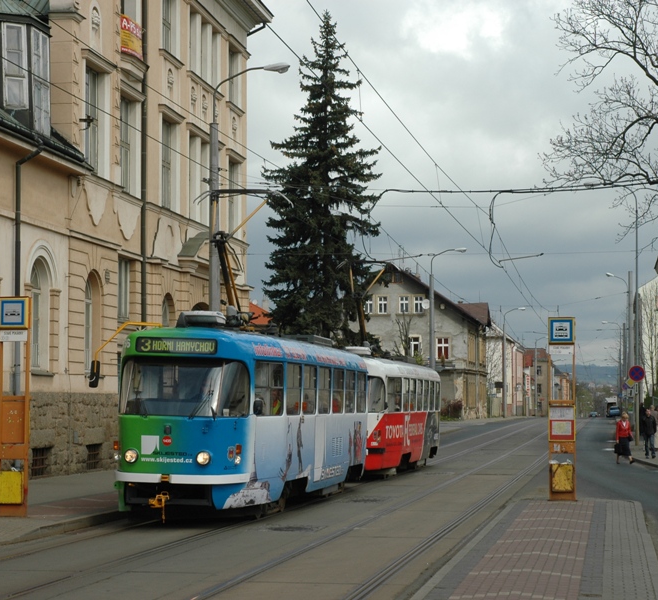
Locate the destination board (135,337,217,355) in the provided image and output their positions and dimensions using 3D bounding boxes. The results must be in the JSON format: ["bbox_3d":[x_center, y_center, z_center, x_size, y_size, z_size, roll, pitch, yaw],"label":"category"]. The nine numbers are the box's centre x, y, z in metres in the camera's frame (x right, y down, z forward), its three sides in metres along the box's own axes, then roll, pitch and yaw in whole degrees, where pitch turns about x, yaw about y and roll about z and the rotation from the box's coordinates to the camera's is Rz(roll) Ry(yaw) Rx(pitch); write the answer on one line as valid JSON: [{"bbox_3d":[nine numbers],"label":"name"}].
[{"bbox_3d":[-2.269,0.688,24.650,1.270,0.235,0.100,1,-3,11],"label":"destination board"}]

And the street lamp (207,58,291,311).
[{"bbox_3d":[-1.774,-0.660,36.701,1.780,9.300,0.320,-1,-3,9],"label":"street lamp"}]

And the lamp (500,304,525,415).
[{"bbox_3d":[15.406,5.186,136.931,1.850,9.140,0.300,-1,-3,9],"label":"lamp"}]

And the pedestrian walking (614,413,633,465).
[{"bbox_3d":[9.181,4.296,51.337,0.550,1.610,0.500,2,-4,-33],"label":"pedestrian walking"}]

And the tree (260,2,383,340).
[{"bbox_3d":[-0.377,-3.931,82.369,6.000,21.300,6.000,-1,-3,10],"label":"tree"}]

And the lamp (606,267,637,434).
[{"bbox_3d":[16.723,3.036,95.485,1.380,9.220,0.300,0,-3,-2],"label":"lamp"}]

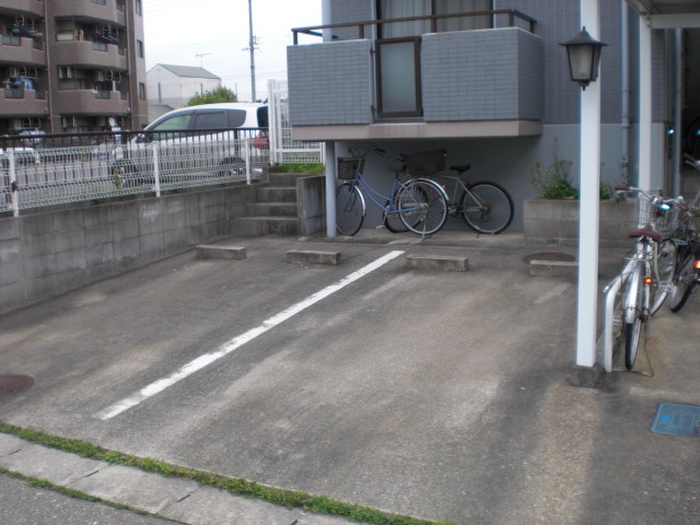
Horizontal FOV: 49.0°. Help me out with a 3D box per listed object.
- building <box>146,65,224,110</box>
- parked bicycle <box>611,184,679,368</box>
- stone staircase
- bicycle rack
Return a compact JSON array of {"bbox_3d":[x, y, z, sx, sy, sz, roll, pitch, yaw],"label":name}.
[{"bbox_3d":[-16.708,-15.616,76.463,5.400,7.777,6.400,4,11,28],"label":"building"},{"bbox_3d":[2.022,0.068,5.203,0.560,1.040,1.770,4,11,27],"label":"parked bicycle"},{"bbox_3d":[-0.900,-0.811,10.656,0.850,0.780,1.050,3,11,23],"label":"stone staircase"},{"bbox_3d":[1.770,0.326,5.066,0.060,0.600,0.750,4,11,28],"label":"bicycle rack"}]

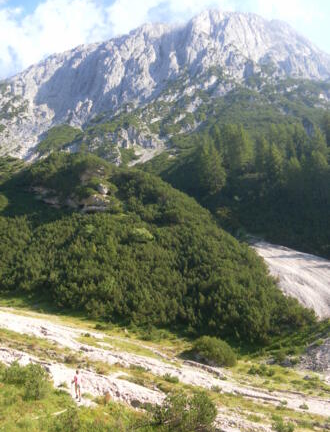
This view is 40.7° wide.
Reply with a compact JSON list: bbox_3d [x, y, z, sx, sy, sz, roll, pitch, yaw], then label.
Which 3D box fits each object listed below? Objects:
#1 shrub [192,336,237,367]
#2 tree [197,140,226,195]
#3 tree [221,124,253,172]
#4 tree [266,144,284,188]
[{"bbox_3d":[4.005,10.964,36.000,3.560,2.230,3.280,0,-2,0],"label":"shrub"},{"bbox_3d":[12.333,-12.864,118.000,7.960,14.320,7.320,0,-2,0],"label":"tree"},{"bbox_3d":[21.374,-20.179,133.000,9.570,14.640,8.800,0,-2,0],"label":"tree"},{"bbox_3d":[31.046,-13.908,125.000,5.210,12.360,4.790,0,-2,0],"label":"tree"}]

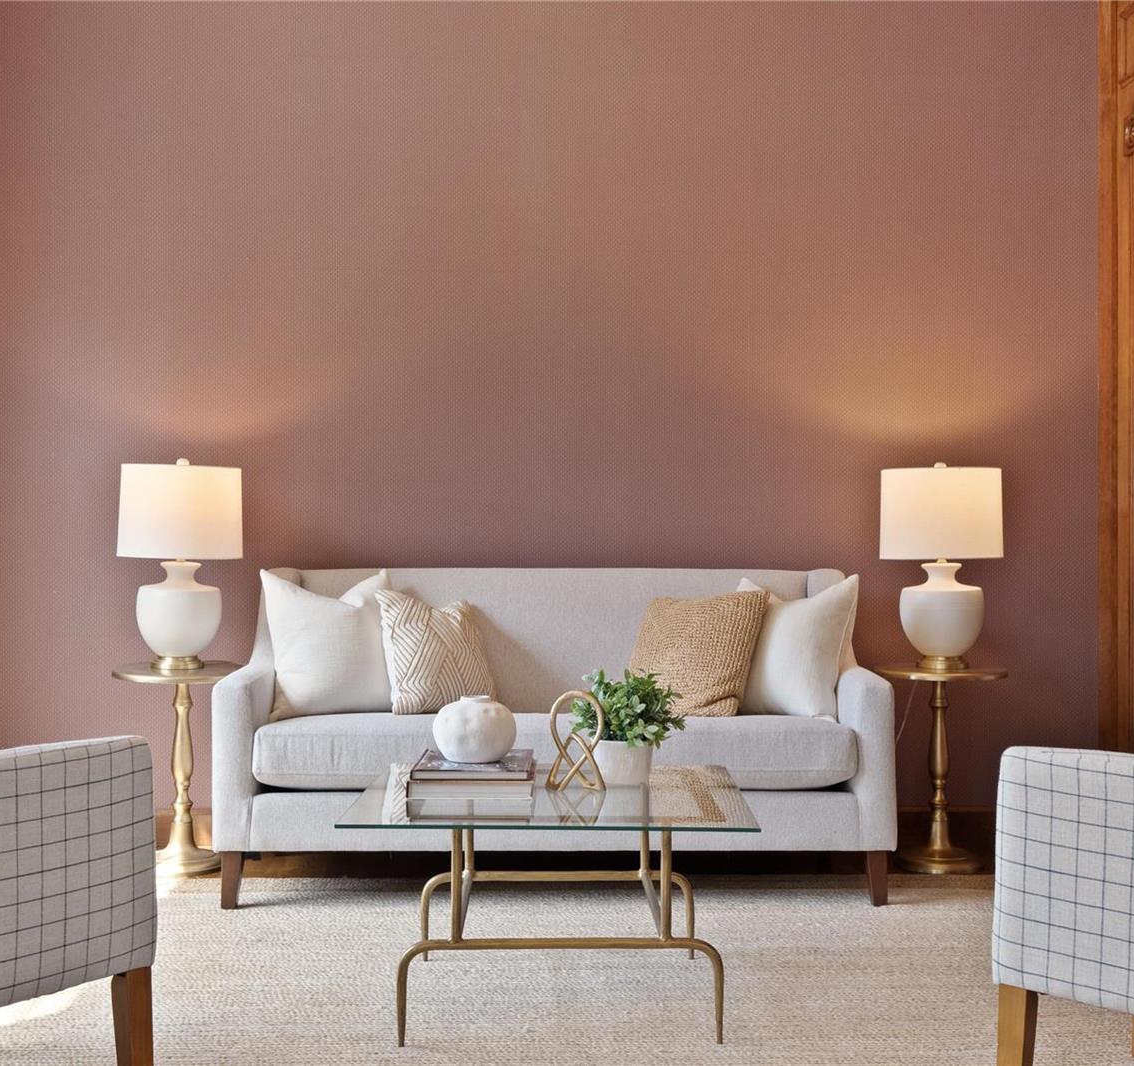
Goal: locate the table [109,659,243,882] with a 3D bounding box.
[{"bbox_3d":[-1.199,0.735,4.971,0.433,0.611,0.433,0,0,-1],"label":"table"}]

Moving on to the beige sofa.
[{"bbox_3d":[-0.038,0.576,4.826,1.888,0.928,0.837,0,0,-1],"label":"beige sofa"}]

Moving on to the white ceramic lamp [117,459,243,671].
[{"bbox_3d":[-1.203,0.102,4.971,0.392,0.654,0.392,0,0,-1],"label":"white ceramic lamp"}]

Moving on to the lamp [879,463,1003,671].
[{"bbox_3d":[1.171,0.105,5.023,0.390,0.649,0.390,0,0,-1],"label":"lamp"}]

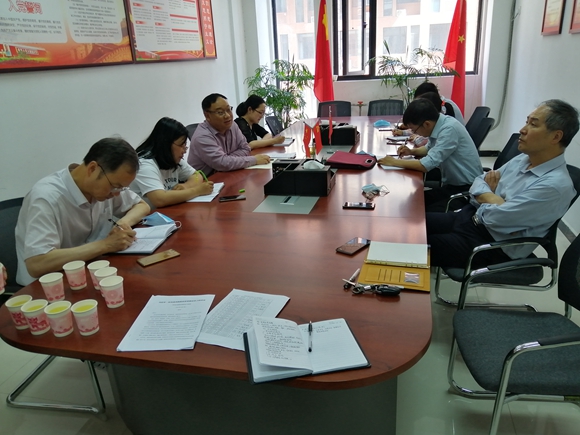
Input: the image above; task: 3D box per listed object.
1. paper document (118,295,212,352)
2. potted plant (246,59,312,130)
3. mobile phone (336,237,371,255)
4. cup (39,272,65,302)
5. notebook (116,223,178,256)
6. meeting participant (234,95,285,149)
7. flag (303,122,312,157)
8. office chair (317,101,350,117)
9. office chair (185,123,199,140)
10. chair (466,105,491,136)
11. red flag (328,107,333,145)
[{"bbox_3d":[-0.366,0.309,1.335,0.210,0.008,0.297,-2,20,3],"label":"paper document"},{"bbox_3d":[-0.132,-1.491,6.224,0.950,1.480,0.880,2,21,15],"label":"potted plant"},{"bbox_3d":[0.261,0.110,1.761,0.075,0.009,0.155,14,27,39],"label":"mobile phone"},{"bbox_3d":[-0.799,0.239,1.475,0.073,0.084,0.073,-3,20,1],"label":"cup"},{"bbox_3d":[-0.647,0.093,1.926,0.210,0.022,0.280,1,21,11],"label":"notebook"},{"bbox_3d":[-0.325,-0.531,4.088,0.640,1.180,0.500,2,21,15],"label":"meeting participant"},{"bbox_3d":[0.120,-0.534,2.999,0.080,0.245,0.050,-5,21,-6],"label":"flag"},{"bbox_3d":[0.505,-0.932,5.316,0.560,0.930,0.600,2,21,13],"label":"office chair"},{"bbox_3d":[-0.587,-0.377,4.019,0.600,0.940,0.580,2,21,13],"label":"office chair"},{"bbox_3d":[1.563,-0.557,4.156,0.600,0.930,0.560,2,21,13],"label":"chair"},{"bbox_3d":[0.307,-0.695,3.299,0.035,0.290,0.120,2,21,13],"label":"red flag"}]

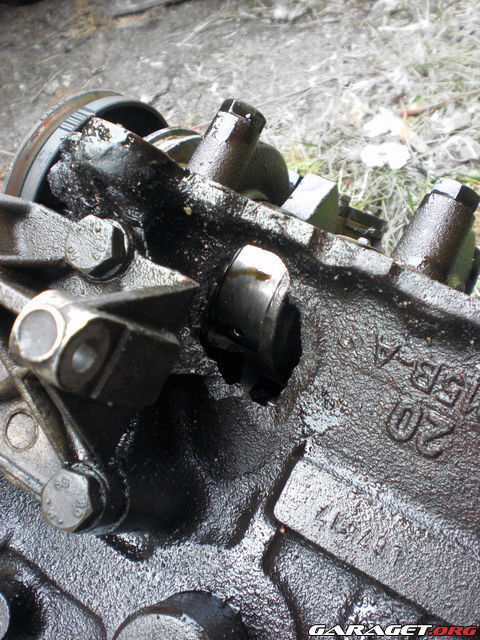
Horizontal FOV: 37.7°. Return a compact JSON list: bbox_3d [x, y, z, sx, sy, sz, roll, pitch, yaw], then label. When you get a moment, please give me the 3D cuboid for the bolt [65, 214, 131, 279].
[{"bbox_3d":[-0.048,-0.024,0.236,0.019,0.009,0.020,-2,80,21],"label":"bolt"}]

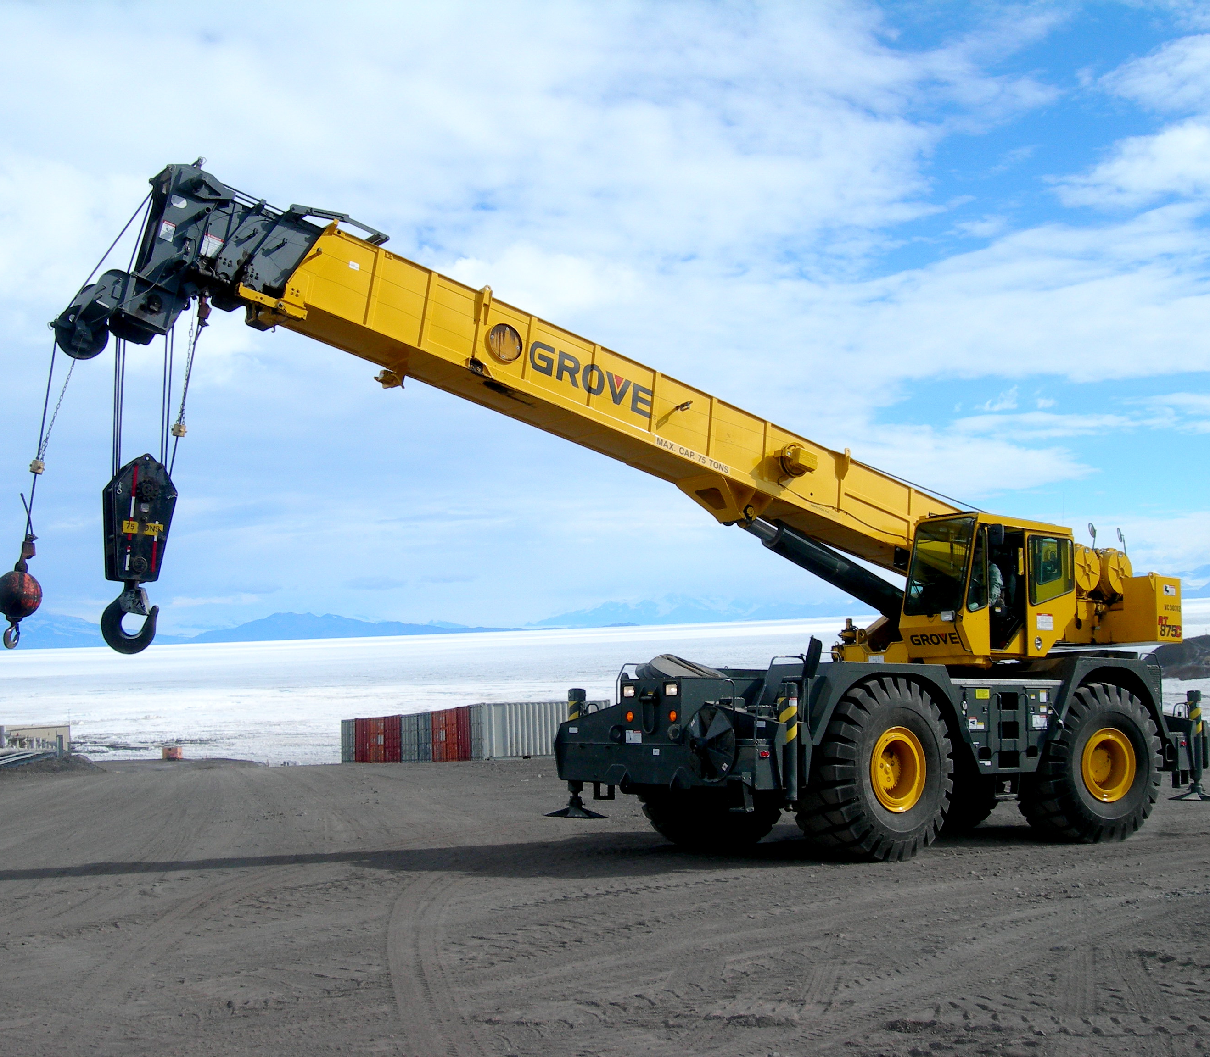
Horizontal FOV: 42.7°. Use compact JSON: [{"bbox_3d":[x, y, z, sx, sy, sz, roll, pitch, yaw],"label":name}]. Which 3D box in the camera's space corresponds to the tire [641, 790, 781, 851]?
[{"bbox_3d":[1.329,2.849,18.583,2.010,2.000,0.800,6,-9,-41],"label":"tire"}]

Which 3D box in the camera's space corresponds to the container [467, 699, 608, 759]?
[{"bbox_3d":[-3.040,9.410,72.020,6.058,2.591,2.438,1,-7,-24],"label":"container"}]

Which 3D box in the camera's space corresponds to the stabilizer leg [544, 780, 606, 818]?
[{"bbox_3d":[-0.329,3.099,17.664,0.720,0.460,0.720,0,-7,0],"label":"stabilizer leg"}]

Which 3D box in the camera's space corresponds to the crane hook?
[{"bbox_3d":[-4.021,0.760,13.110,0.490,0.610,0.150,5,-4,-30],"label":"crane hook"}]

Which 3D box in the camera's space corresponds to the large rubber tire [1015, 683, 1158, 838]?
[{"bbox_3d":[6.107,3.011,19.713,2.010,2.000,0.800,4,-8,-29],"label":"large rubber tire"}]

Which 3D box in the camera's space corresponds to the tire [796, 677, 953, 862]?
[{"bbox_3d":[2.876,2.621,16.861,2.010,2.000,0.800,6,-9,-41],"label":"tire"}]

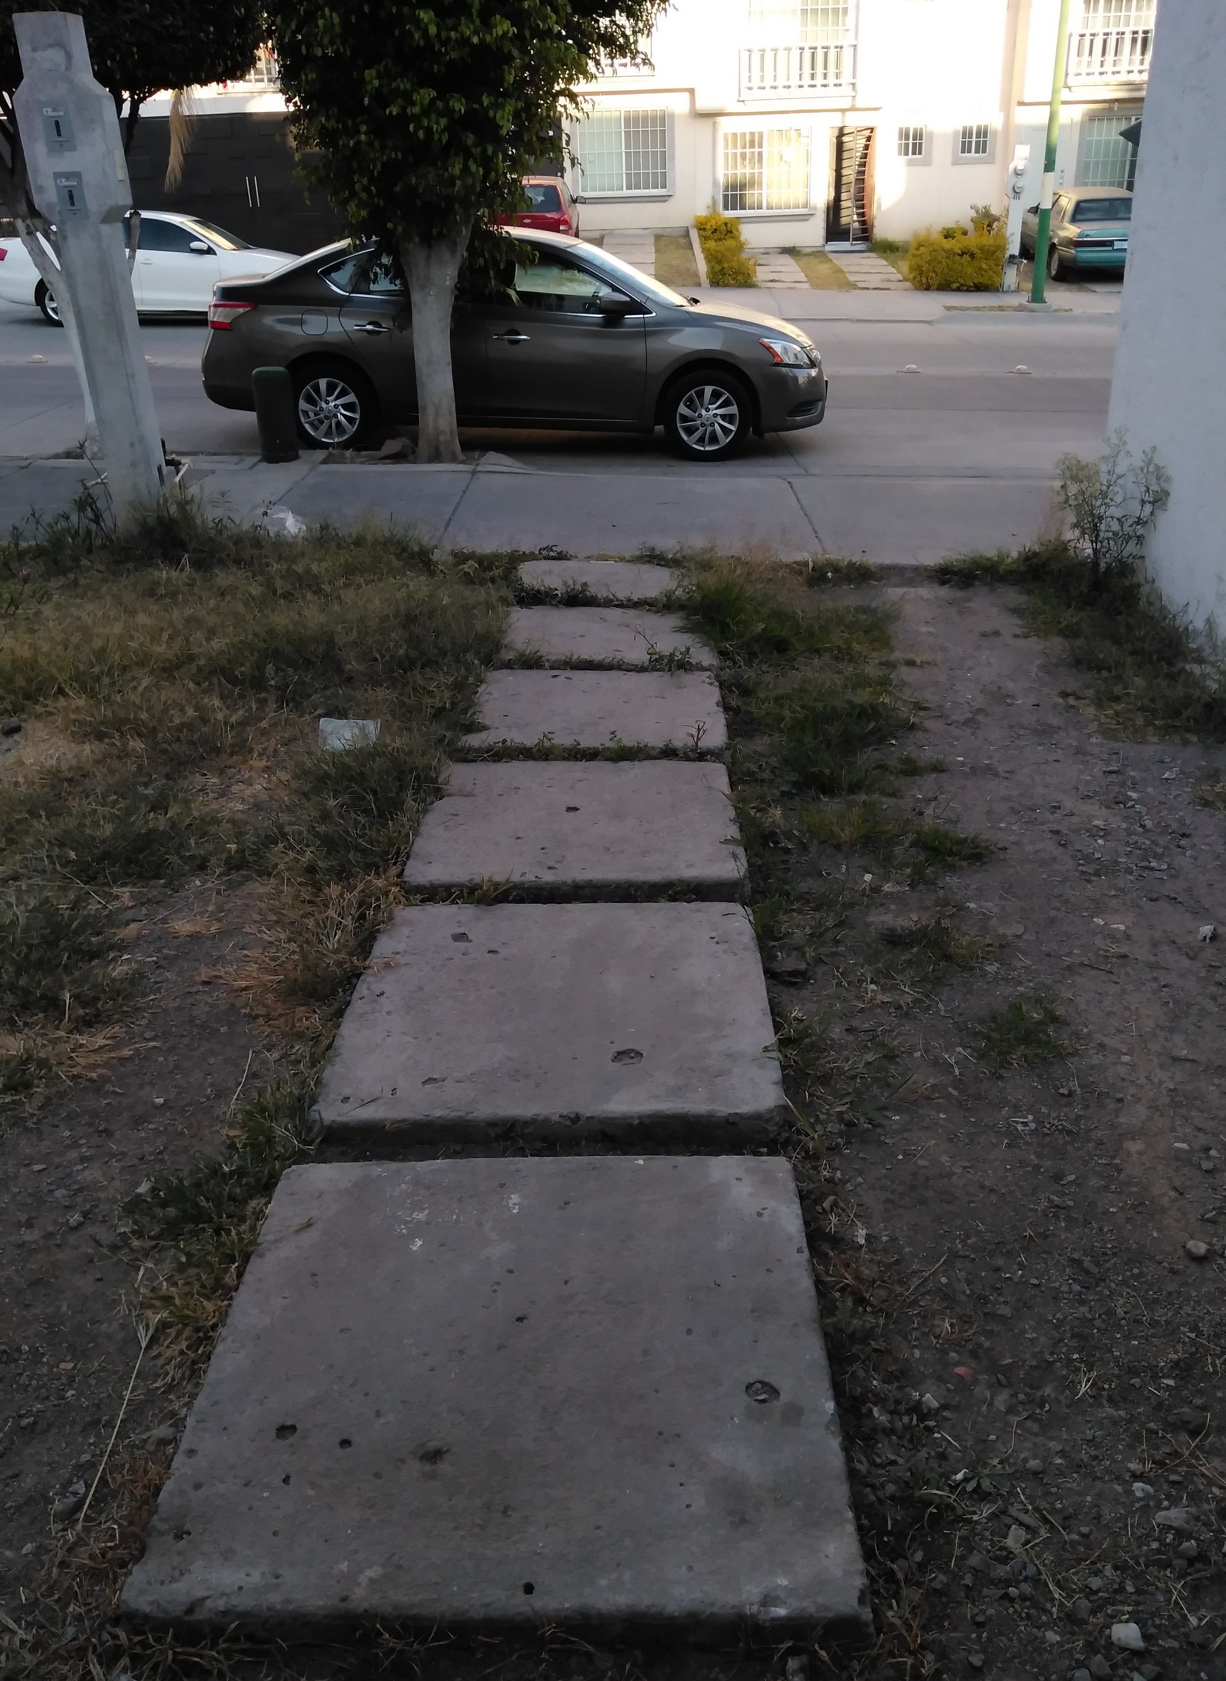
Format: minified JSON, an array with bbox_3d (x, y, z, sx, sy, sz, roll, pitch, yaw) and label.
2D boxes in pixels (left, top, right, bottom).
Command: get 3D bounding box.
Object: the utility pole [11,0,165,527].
[{"bbox_3d":[-2.431,-2.587,5.908,0.420,2.162,0.270,-2,24,0],"label":"utility pole"}]

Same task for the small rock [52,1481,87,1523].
[{"bbox_3d":[-0.620,0.752,1.437,0.036,0.026,0.040,-1,25,0],"label":"small rock"}]

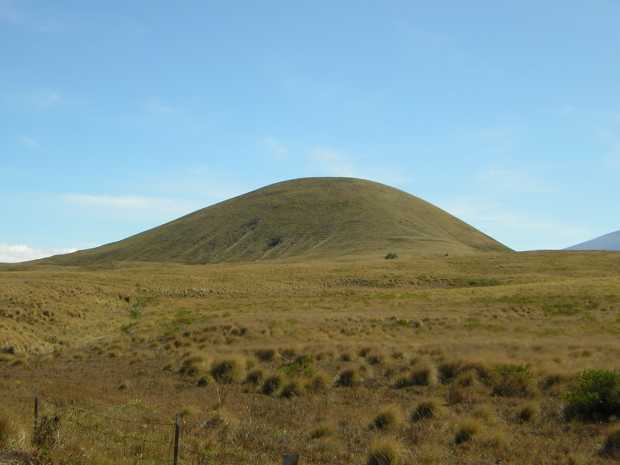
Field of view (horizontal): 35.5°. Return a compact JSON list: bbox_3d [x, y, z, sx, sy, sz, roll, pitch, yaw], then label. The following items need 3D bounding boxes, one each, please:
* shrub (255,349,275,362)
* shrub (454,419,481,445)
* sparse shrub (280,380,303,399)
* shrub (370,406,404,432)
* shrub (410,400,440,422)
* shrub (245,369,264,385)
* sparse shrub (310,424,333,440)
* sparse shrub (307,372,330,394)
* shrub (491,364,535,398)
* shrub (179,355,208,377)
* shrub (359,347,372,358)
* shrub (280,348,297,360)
[{"bbox_3d":[-2.048,5.535,43.524,0.873,0.586,0.822,0,-2,0],"label":"shrub"},{"bbox_3d":[3.939,4.977,24.188,0.650,0.618,0.546,0,-2,0],"label":"shrub"},{"bbox_3d":[-0.618,5.245,32.312,0.735,0.571,0.619,0,-2,0],"label":"sparse shrub"},{"bbox_3d":[2.087,5.037,26.050,0.888,0.651,0.832,0,-2,0],"label":"shrub"},{"bbox_3d":[3.297,5.109,27.607,0.831,0.584,0.779,0,-2,0],"label":"shrub"},{"bbox_3d":[-2.058,5.340,35.864,0.719,0.552,0.677,0,-2,0],"label":"shrub"},{"bbox_3d":[0.295,5.125,24.787,0.547,0.381,0.514,0,-2,0],"label":"sparse shrub"},{"bbox_3d":[0.297,5.247,33.833,0.840,0.665,0.706,0,-2,0],"label":"sparse shrub"},{"bbox_3d":[6.799,5.003,32.474,1.433,1.062,1.165,0,-2,0],"label":"shrub"},{"bbox_3d":[-4.659,5.319,38.682,1.200,0.836,1.007,0,-2,0],"label":"shrub"},{"bbox_3d":[2.618,5.660,45.616,0.660,0.538,0.558,0,-2,0],"label":"shrub"},{"bbox_3d":[-0.985,5.590,44.319,0.711,0.511,0.670,0,-2,0],"label":"shrub"}]

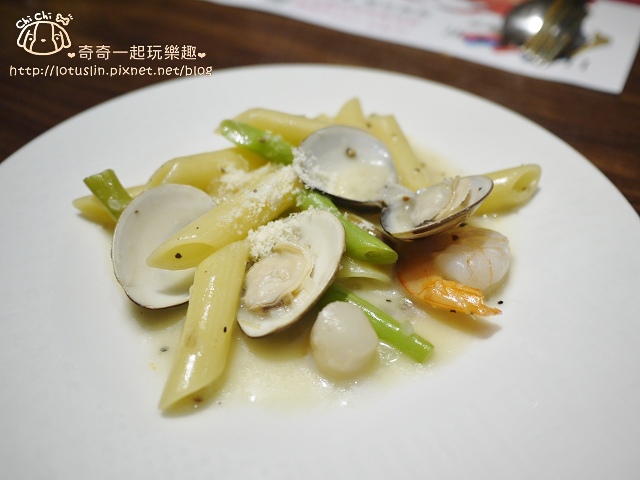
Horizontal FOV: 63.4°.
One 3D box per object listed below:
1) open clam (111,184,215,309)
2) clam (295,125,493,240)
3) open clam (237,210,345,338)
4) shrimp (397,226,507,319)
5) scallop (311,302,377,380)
[{"bbox_3d":[-0.054,0.003,0.181,0.036,0.013,0.042,9,75,-17],"label":"open clam"},{"bbox_3d":[0.028,-0.021,0.197,0.070,0.021,0.039,14,45,14],"label":"clam"},{"bbox_3d":[-0.009,0.011,0.170,0.031,0.016,0.043,36,86,17],"label":"open clam"},{"bbox_3d":[0.046,0.011,0.180,0.036,0.016,0.028,7,43,7],"label":"shrimp"},{"bbox_3d":[0.007,0.031,0.158,0.021,0.018,0.021,0,43,0],"label":"scallop"}]

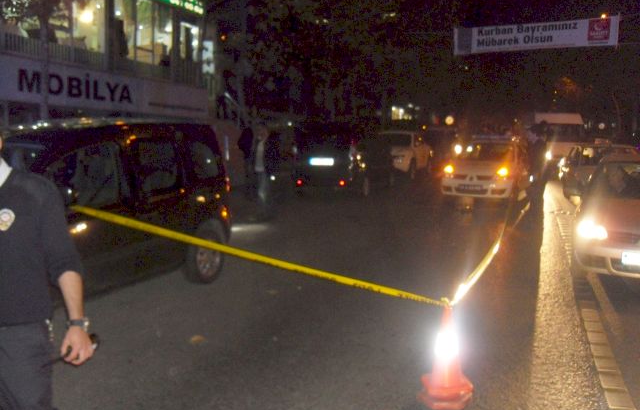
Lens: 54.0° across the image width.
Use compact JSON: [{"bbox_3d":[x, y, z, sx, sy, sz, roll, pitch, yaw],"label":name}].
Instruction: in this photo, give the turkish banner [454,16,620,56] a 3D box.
[{"bbox_3d":[7.580,-5.986,22.347,5.500,1.000,0.040,2,6,22],"label":"turkish banner"}]

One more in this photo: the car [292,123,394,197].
[{"bbox_3d":[0.897,-1.328,17.483,1.700,1.760,4.300,4,7,18],"label":"car"}]

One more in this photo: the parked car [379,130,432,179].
[{"bbox_3d":[2.953,-1.920,23.857,1.720,1.600,4.100,4,7,18],"label":"parked car"}]

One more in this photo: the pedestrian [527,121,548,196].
[{"bbox_3d":[5.109,-1.059,14.800,0.520,1.770,0.360,4,7,18],"label":"pedestrian"}]

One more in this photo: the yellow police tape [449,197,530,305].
[{"bbox_3d":[2.303,0.262,7.628,0.120,0.350,8.350,5,7,21],"label":"yellow police tape"}]

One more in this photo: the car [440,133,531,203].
[{"bbox_3d":[4.439,-0.954,16.531,1.660,1.500,4.050,5,7,21],"label":"car"}]

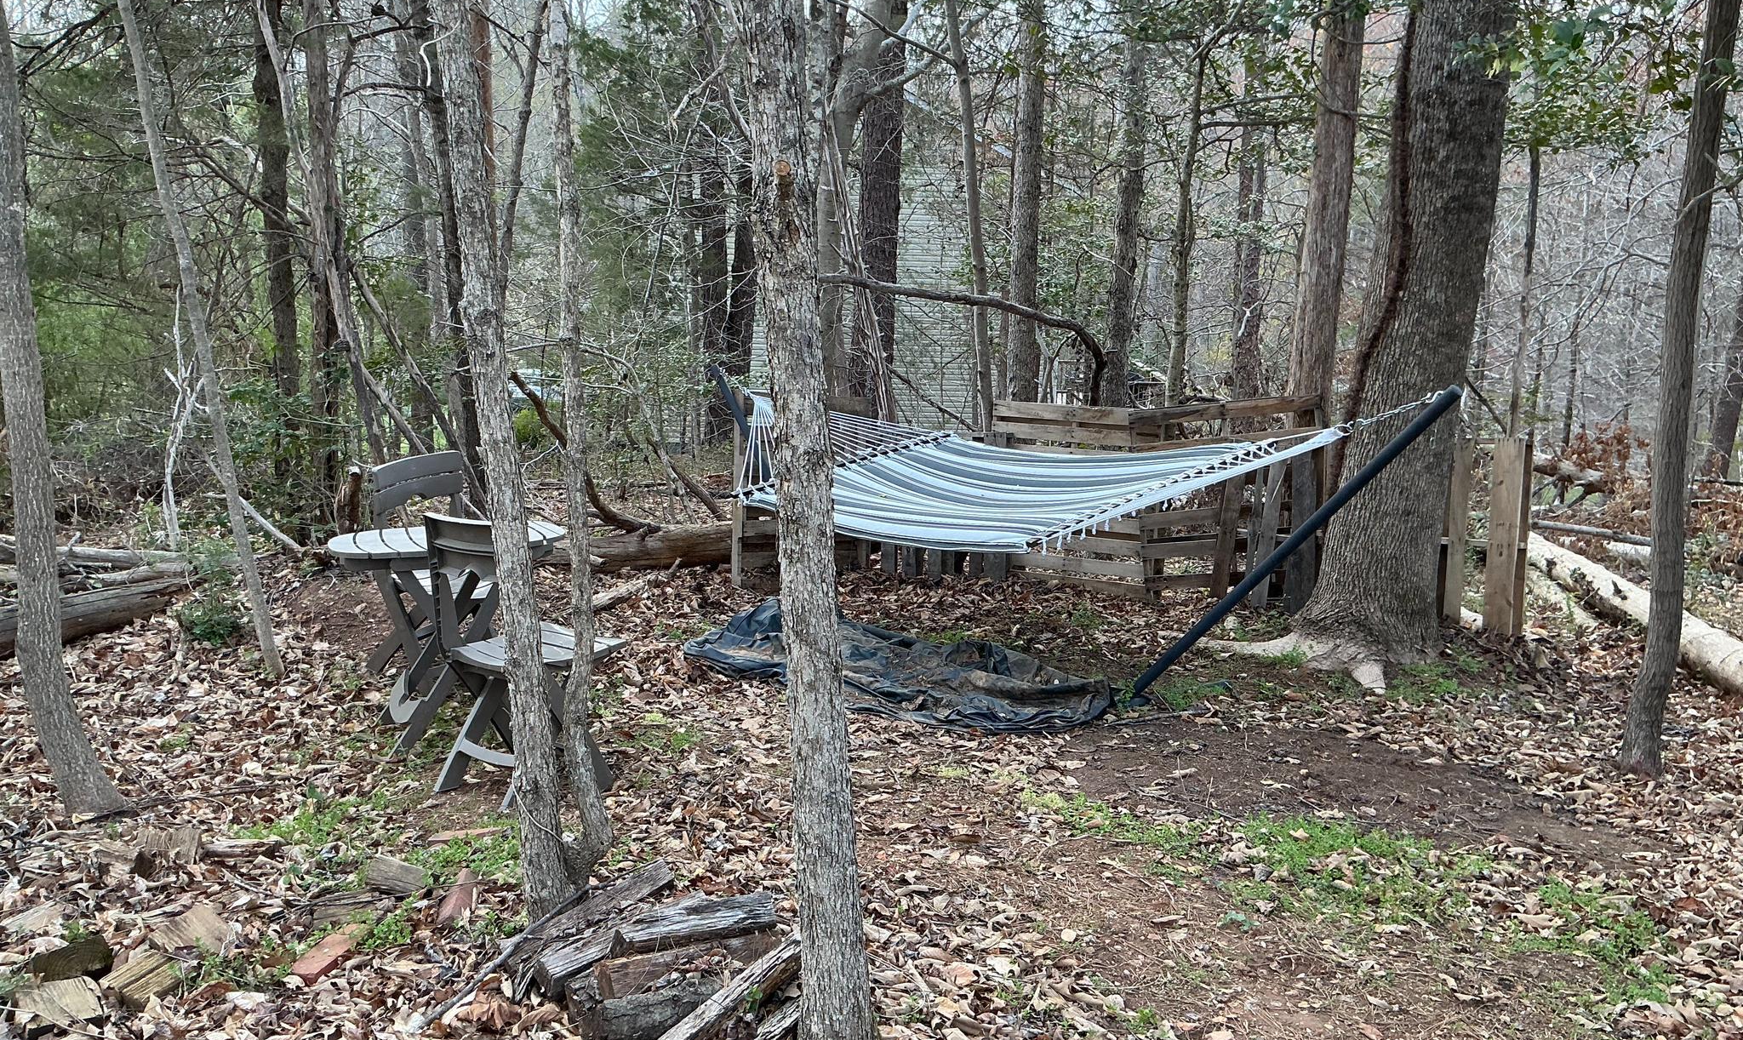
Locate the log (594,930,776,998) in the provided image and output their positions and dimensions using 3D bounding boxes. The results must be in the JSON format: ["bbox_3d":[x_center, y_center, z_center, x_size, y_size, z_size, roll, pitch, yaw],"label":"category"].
[{"bbox_3d":[-0.370,0.894,2.880,0.380,0.080,0.085,-4,8,-26],"label":"log"}]

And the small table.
[{"bbox_3d":[-1.340,0.394,4.465,0.720,0.690,0.730,-3,8,-24],"label":"small table"}]

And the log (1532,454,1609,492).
[{"bbox_3d":[5.480,-0.396,11.037,0.950,0.220,0.240,5,9,37],"label":"log"}]

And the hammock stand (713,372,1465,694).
[{"bbox_3d":[0.440,-0.015,5.864,1.300,1.180,4.200,-5,9,-37],"label":"hammock stand"}]

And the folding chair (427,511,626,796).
[{"bbox_3d":[-0.980,0.380,4.050,0.430,0.810,0.500,6,9,38],"label":"folding chair"}]

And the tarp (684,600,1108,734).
[{"bbox_3d":[0.080,0.510,5.578,1.100,0.170,2.000,-7,10,-44],"label":"tarp"}]

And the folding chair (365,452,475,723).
[{"bbox_3d":[-1.610,0.211,5.349,0.500,0.810,0.430,6,9,40],"label":"folding chair"}]

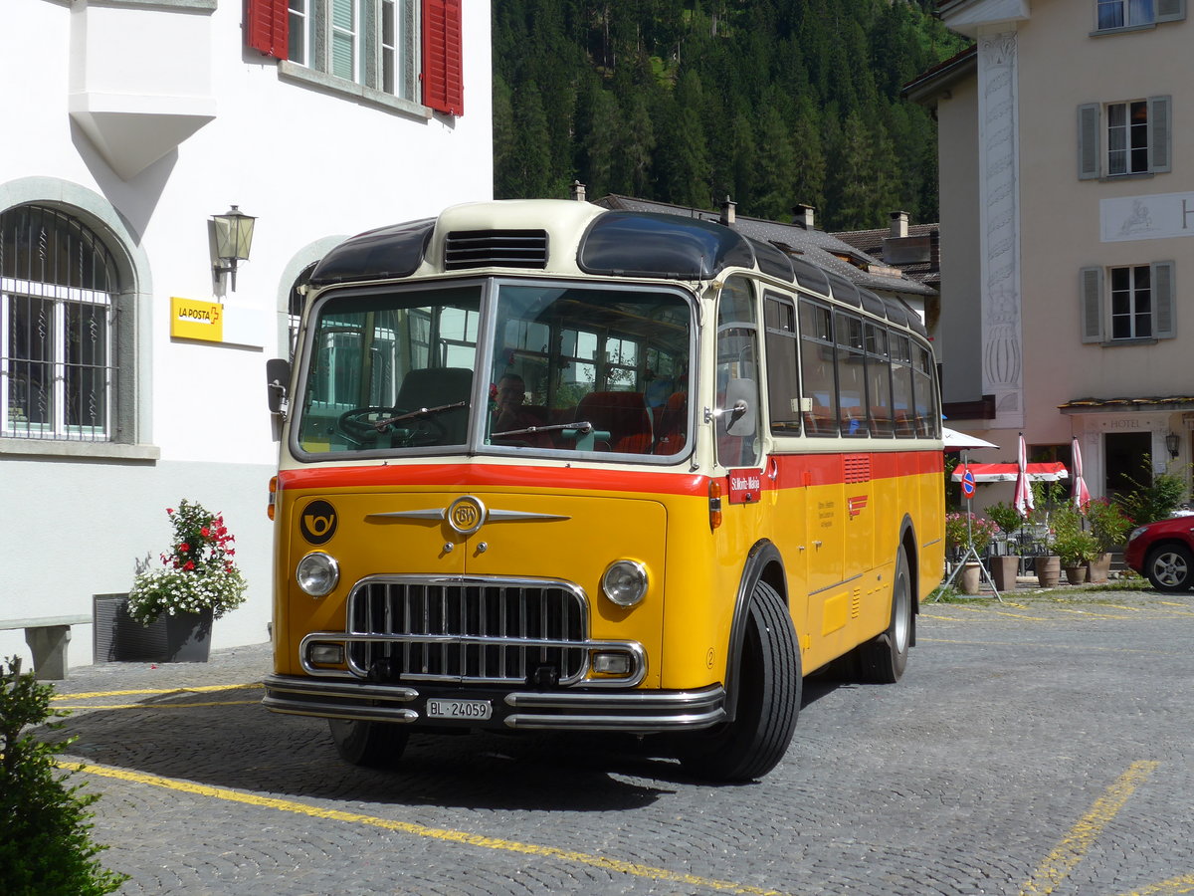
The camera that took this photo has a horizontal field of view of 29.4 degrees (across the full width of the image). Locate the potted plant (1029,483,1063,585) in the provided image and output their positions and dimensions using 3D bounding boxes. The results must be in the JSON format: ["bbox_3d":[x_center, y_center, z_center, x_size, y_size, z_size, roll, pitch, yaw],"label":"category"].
[{"bbox_3d":[6.368,1.217,32.200,0.450,1.520,0.437,-1,-2,11],"label":"potted plant"}]

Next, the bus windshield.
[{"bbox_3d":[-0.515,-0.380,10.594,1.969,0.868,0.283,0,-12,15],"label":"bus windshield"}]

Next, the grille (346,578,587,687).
[{"bbox_3d":[-0.597,0.822,10.322,1.151,0.505,0.131,0,0,15],"label":"grille"}]

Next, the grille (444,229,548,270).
[{"bbox_3d":[-0.482,-0.936,10.704,0.515,0.192,0.091,0,0,15],"label":"grille"}]

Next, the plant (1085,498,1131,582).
[{"bbox_3d":[7.496,1.358,33.400,0.672,1.241,0.651,-1,-2,13],"label":"plant"}]

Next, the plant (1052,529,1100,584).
[{"bbox_3d":[6.882,1.558,32.700,0.715,0.815,0.693,-1,-2,12],"label":"plant"}]

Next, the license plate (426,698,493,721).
[{"bbox_3d":[-0.618,1.176,10.250,0.300,0.085,0.020,0,0,15],"label":"license plate"}]

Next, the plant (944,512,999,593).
[{"bbox_3d":[4.992,1.413,30.500,0.800,1.106,0.776,-1,-2,9],"label":"plant"}]

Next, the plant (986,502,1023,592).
[{"bbox_3d":[5.638,1.342,31.500,0.523,1.239,0.507,-1,-2,10],"label":"plant"}]

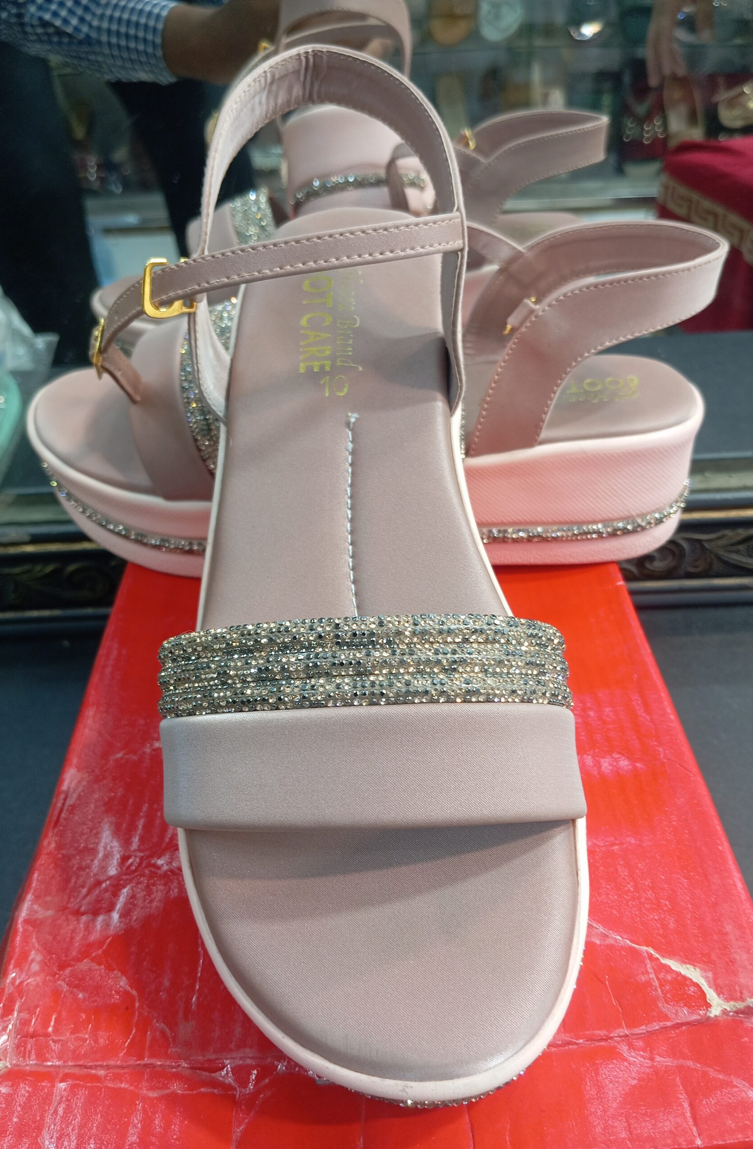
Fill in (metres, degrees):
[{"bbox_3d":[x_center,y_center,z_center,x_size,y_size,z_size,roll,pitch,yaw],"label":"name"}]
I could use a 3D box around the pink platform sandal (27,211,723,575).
[{"bbox_3d":[-0.008,-0.071,0.362,0.265,0.117,0.095,1,38,4],"label":"pink platform sandal"}]

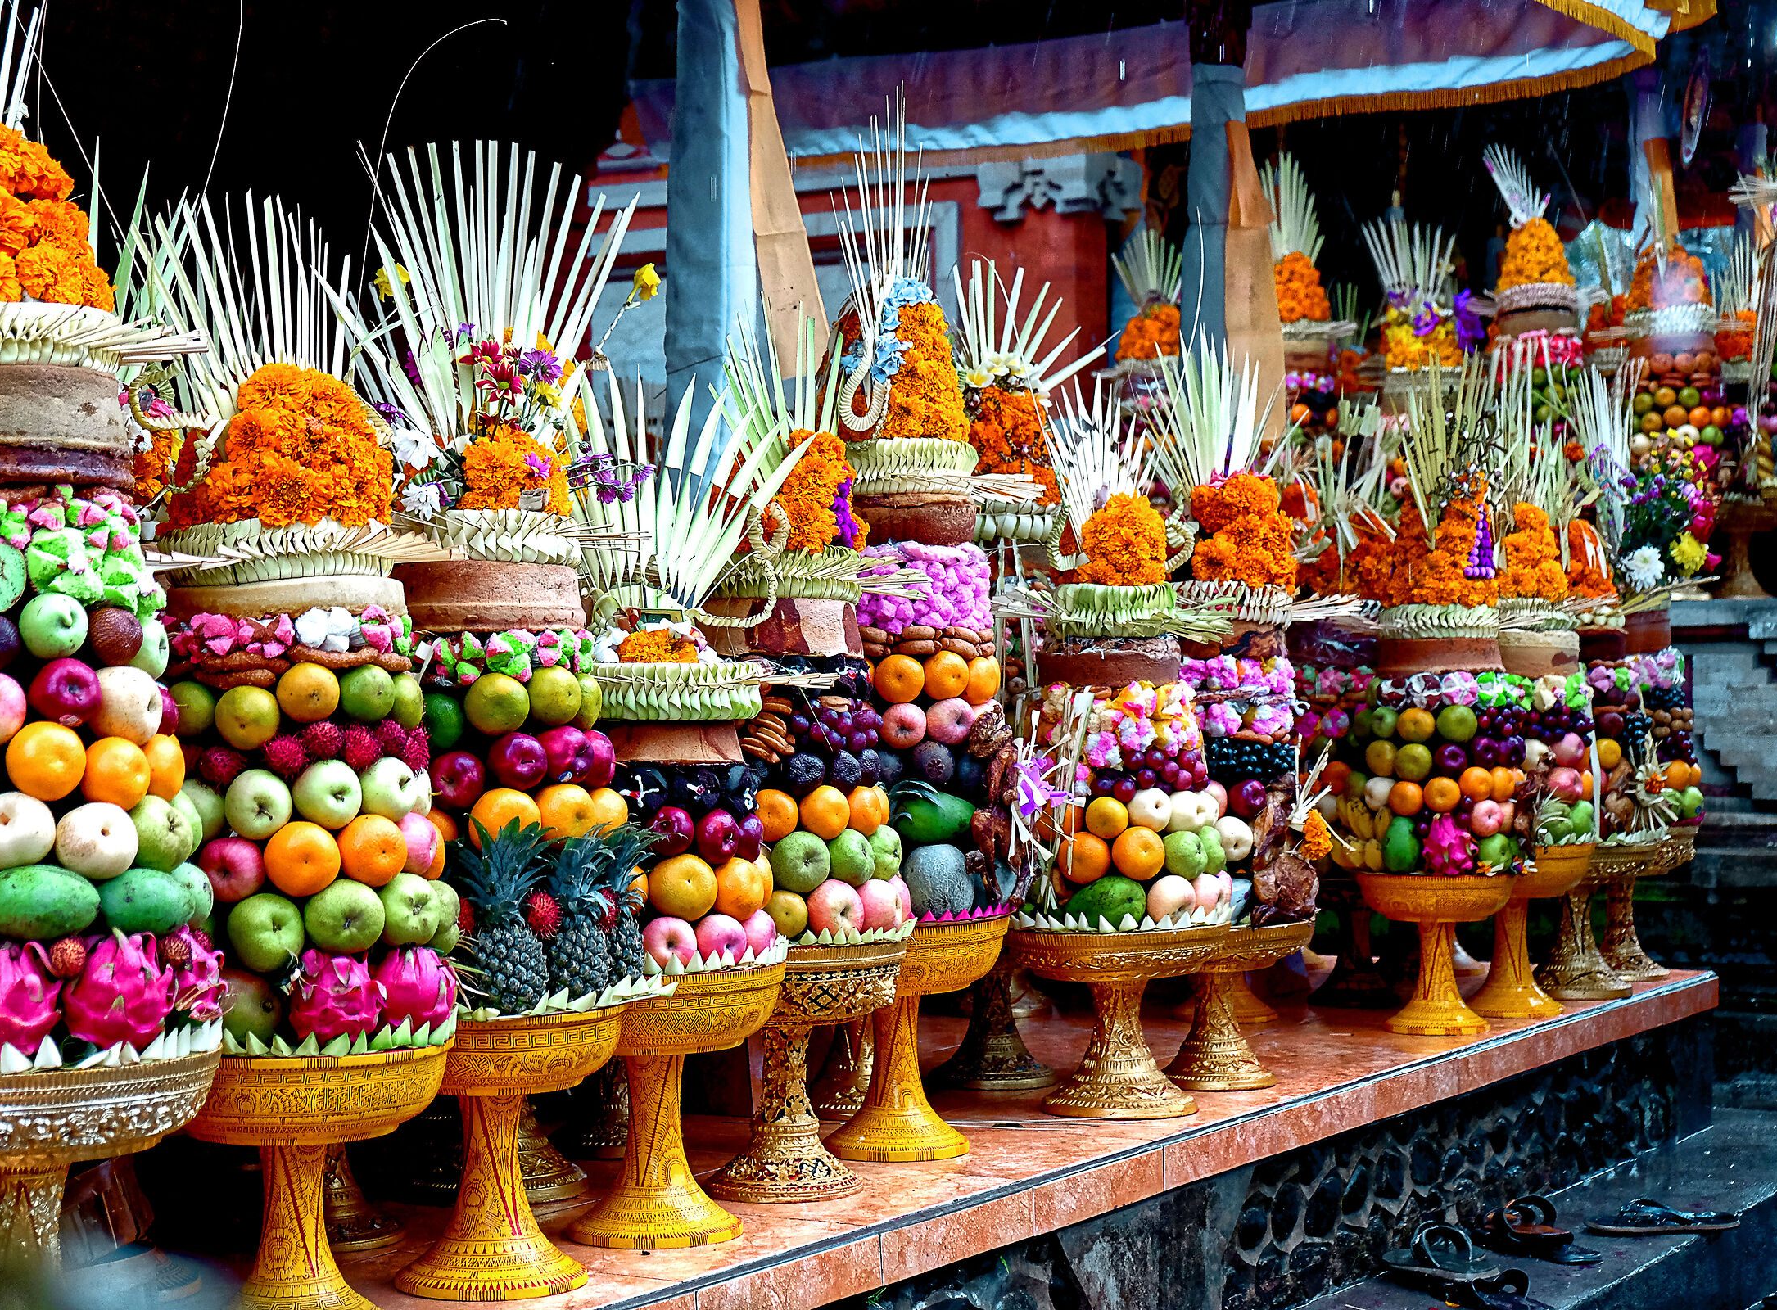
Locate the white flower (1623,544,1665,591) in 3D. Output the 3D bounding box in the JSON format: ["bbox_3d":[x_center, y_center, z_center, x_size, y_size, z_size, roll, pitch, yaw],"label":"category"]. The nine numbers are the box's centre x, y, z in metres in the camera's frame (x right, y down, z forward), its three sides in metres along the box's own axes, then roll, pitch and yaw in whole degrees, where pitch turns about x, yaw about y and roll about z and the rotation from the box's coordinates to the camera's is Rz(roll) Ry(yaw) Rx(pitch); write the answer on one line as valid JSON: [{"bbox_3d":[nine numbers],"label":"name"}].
[{"bbox_3d":[1.705,-0.196,6.900,0.100,0.100,0.065,0,-1,14],"label":"white flower"}]

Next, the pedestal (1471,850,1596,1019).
[{"bbox_3d":[1.272,0.556,6.222,0.330,0.345,0.330,0,-1,0],"label":"pedestal"}]

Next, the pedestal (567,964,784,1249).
[{"bbox_3d":[-0.283,0.539,3.714,0.318,0.326,0.318,0,-1,0],"label":"pedestal"}]

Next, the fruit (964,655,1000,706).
[{"bbox_3d":[0.131,0.037,4.340,0.066,0.069,0.067,0,-1,0],"label":"fruit"}]

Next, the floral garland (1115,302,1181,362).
[{"bbox_3d":[0.827,-1.013,9.600,0.220,0.190,0.220,0,-1,0],"label":"floral garland"}]

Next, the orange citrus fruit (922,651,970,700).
[{"bbox_3d":[0.081,0.028,4.300,0.067,0.068,0.067,0,-1,0],"label":"orange citrus fruit"}]

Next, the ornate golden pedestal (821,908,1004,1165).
[{"bbox_3d":[0.011,0.542,4.378,0.325,0.334,0.325,0,-1,0],"label":"ornate golden pedestal"}]

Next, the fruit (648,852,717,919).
[{"bbox_3d":[-0.243,0.273,3.617,0.081,0.079,0.077,0,-1,0],"label":"fruit"}]

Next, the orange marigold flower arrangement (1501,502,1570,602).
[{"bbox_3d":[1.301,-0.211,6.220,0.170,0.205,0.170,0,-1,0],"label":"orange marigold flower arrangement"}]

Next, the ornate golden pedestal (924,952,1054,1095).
[{"bbox_3d":[0.174,0.552,5.132,0.310,0.330,0.310,0,-1,0],"label":"ornate golden pedestal"}]

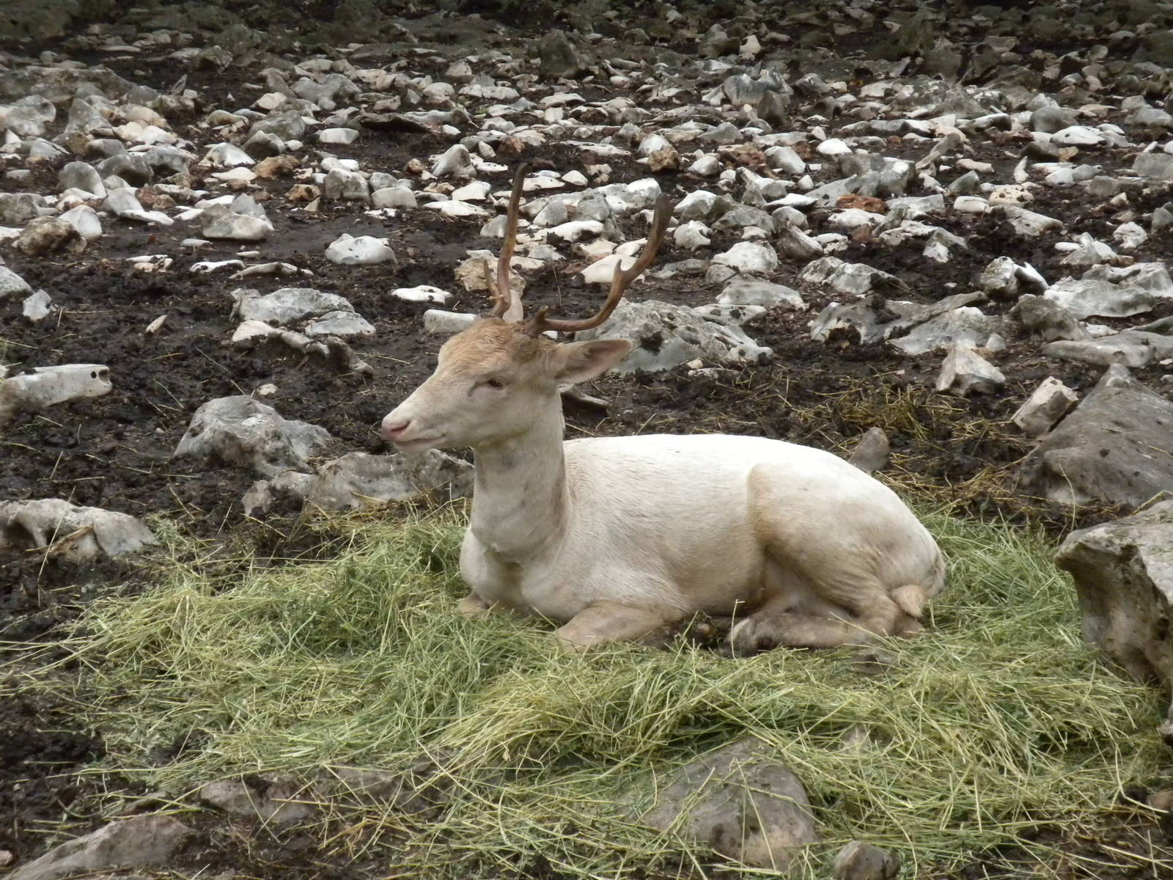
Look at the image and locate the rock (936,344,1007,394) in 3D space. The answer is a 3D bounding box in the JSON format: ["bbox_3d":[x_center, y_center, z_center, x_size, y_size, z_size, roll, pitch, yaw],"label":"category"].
[{"bbox_3d":[1.062,-0.194,6.754,0.193,0.142,0.150,2,14,9],"label":"rock"}]

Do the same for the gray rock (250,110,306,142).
[{"bbox_3d":[-1.361,-1.386,10.772,0.249,0.126,0.187,0,14,0],"label":"gray rock"}]

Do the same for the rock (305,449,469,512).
[{"bbox_3d":[-0.445,0.095,5.654,0.417,0.130,0.260,-1,14,-5],"label":"rock"}]

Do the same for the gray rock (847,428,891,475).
[{"bbox_3d":[0.658,0.027,5.691,0.100,0.099,0.080,0,13,0],"label":"gray rock"}]

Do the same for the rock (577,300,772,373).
[{"bbox_3d":[0.247,-0.290,6.858,0.549,0.154,0.357,0,13,0],"label":"rock"}]

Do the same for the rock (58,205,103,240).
[{"bbox_3d":[-1.935,-0.832,9.330,0.172,0.133,0.140,-3,14,-11],"label":"rock"}]

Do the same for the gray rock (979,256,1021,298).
[{"bbox_3d":[1.322,-0.519,7.810,0.129,0.124,0.116,0,13,0],"label":"gray rock"}]

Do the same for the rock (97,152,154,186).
[{"bbox_3d":[-2.034,-1.192,10.755,0.242,0.149,0.190,-3,14,-10],"label":"rock"}]

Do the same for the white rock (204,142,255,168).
[{"bbox_3d":[-1.455,-1.157,9.917,0.207,0.093,0.156,0,14,0],"label":"white rock"}]

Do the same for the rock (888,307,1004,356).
[{"bbox_3d":[1.035,-0.311,7.021,0.338,0.108,0.219,0,13,0],"label":"rock"}]

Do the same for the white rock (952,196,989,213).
[{"bbox_3d":[1.572,-0.963,9.975,0.150,0.070,0.120,2,14,9],"label":"white rock"}]

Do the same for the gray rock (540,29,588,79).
[{"bbox_3d":[-0.145,-2.445,15.480,0.308,0.315,0.260,0,14,-1],"label":"gray rock"}]

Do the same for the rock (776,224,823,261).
[{"bbox_3d":[0.745,-0.689,8.508,0.163,0.112,0.139,0,13,0],"label":"rock"}]

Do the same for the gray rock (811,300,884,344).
[{"bbox_3d":[0.797,-0.364,7.459,0.224,0.136,0.190,1,14,6],"label":"gray rock"}]

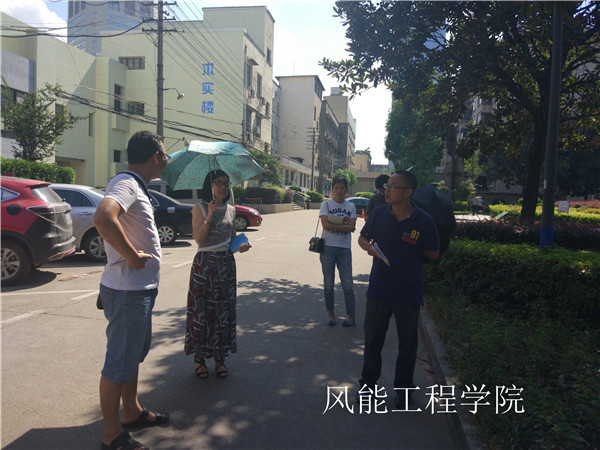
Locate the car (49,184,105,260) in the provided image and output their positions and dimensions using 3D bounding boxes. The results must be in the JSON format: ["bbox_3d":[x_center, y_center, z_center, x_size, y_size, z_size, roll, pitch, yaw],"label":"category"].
[{"bbox_3d":[-5.550,-0.136,10.100,4.700,1.470,1.820,0,4,-16],"label":"car"}]

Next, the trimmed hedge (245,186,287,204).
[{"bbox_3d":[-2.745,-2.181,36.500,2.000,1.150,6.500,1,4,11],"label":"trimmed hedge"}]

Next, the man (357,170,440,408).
[{"bbox_3d":[0.721,0.450,3.550,0.600,1.690,0.400,2,4,19],"label":"man"}]

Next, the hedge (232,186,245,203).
[{"bbox_3d":[-4.057,-1.915,31.500,1.500,1.150,2.500,1,4,11],"label":"hedge"}]

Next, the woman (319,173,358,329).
[{"bbox_3d":[0.425,0.289,5.500,0.460,1.640,0.340,1,4,6],"label":"woman"}]

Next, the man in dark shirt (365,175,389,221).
[{"bbox_3d":[1.013,0.255,5.750,0.500,1.700,0.380,2,4,24],"label":"man in dark shirt"}]

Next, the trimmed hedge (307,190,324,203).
[{"bbox_3d":[1.629,-2.943,51.000,1.900,1.250,2.300,1,4,11],"label":"trimmed hedge"}]

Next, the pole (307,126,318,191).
[{"bbox_3d":[1.500,-6.924,56.000,1.450,8.600,0.400,0,4,-10],"label":"pole"}]

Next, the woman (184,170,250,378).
[{"bbox_3d":[-0.683,0.380,3.970,0.520,1.640,0.420,0,4,-16],"label":"woman"}]

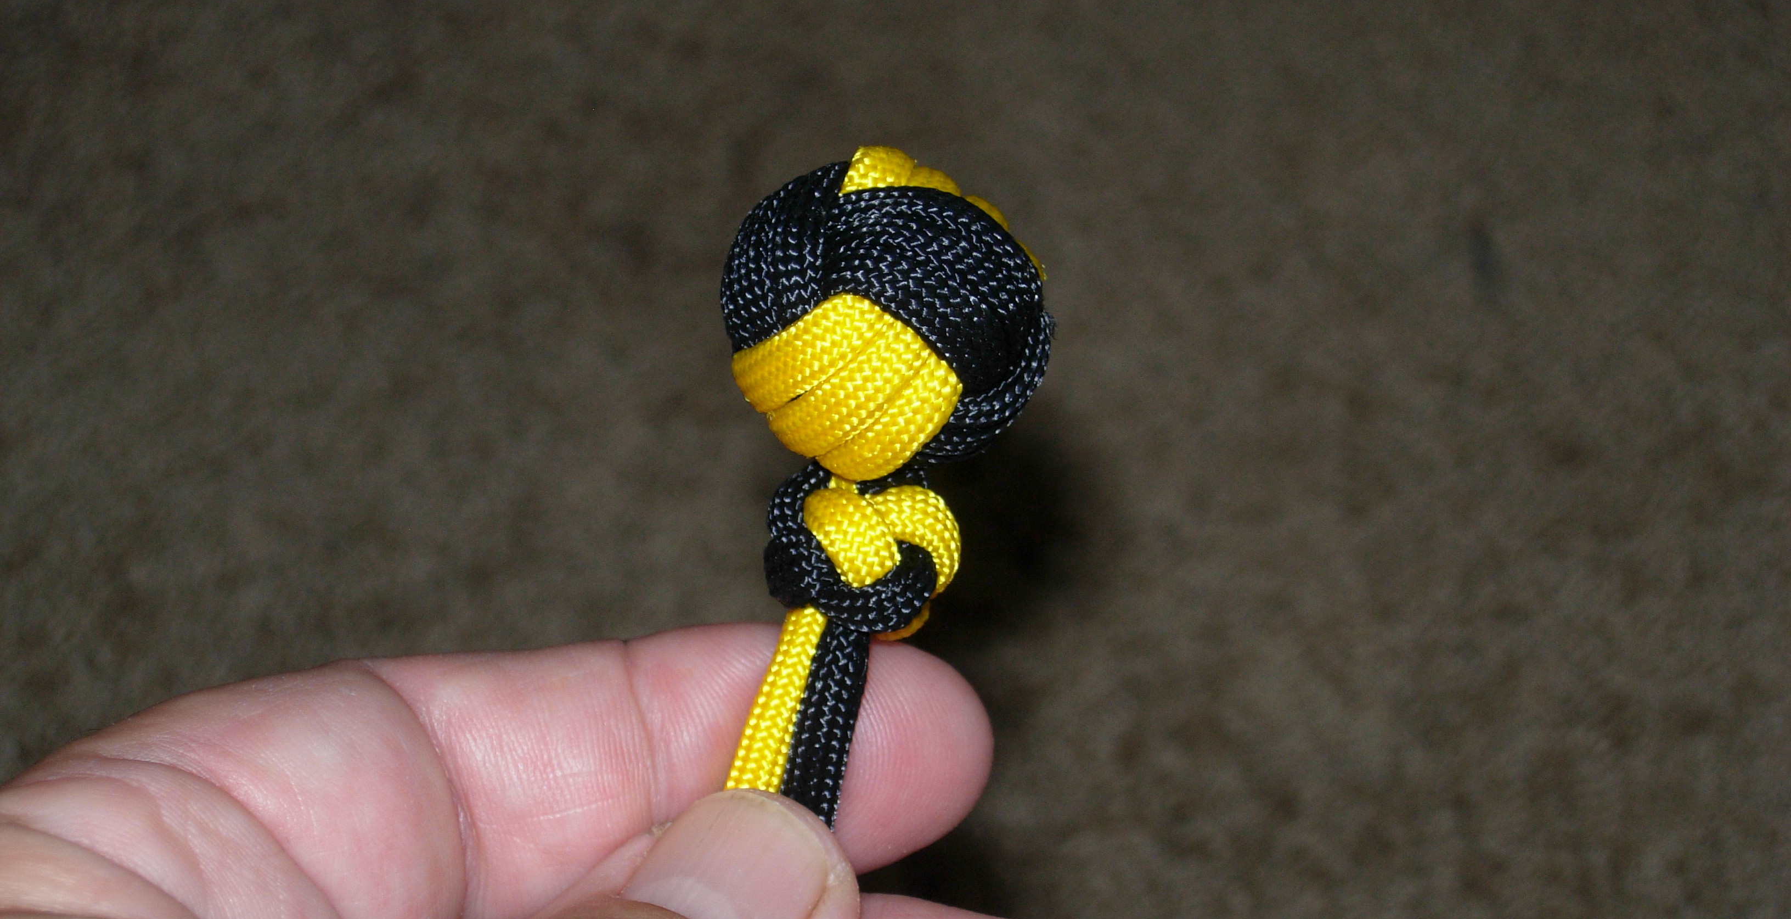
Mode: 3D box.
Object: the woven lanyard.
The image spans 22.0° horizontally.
[{"bbox_3d":[-0.003,0.003,0.357,0.026,0.025,0.057,8,97,0],"label":"woven lanyard"}]

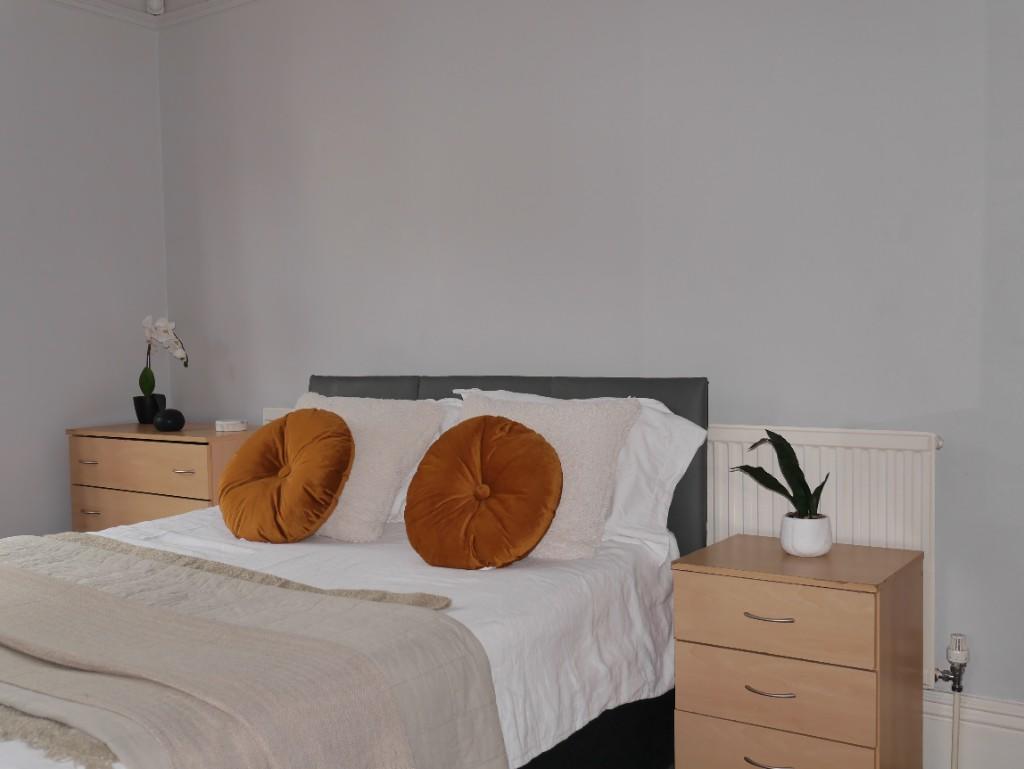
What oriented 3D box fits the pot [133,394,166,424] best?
[{"bbox_3d":[-1.315,0.092,4.071,0.117,0.099,0.117,-1,3,0],"label":"pot"}]

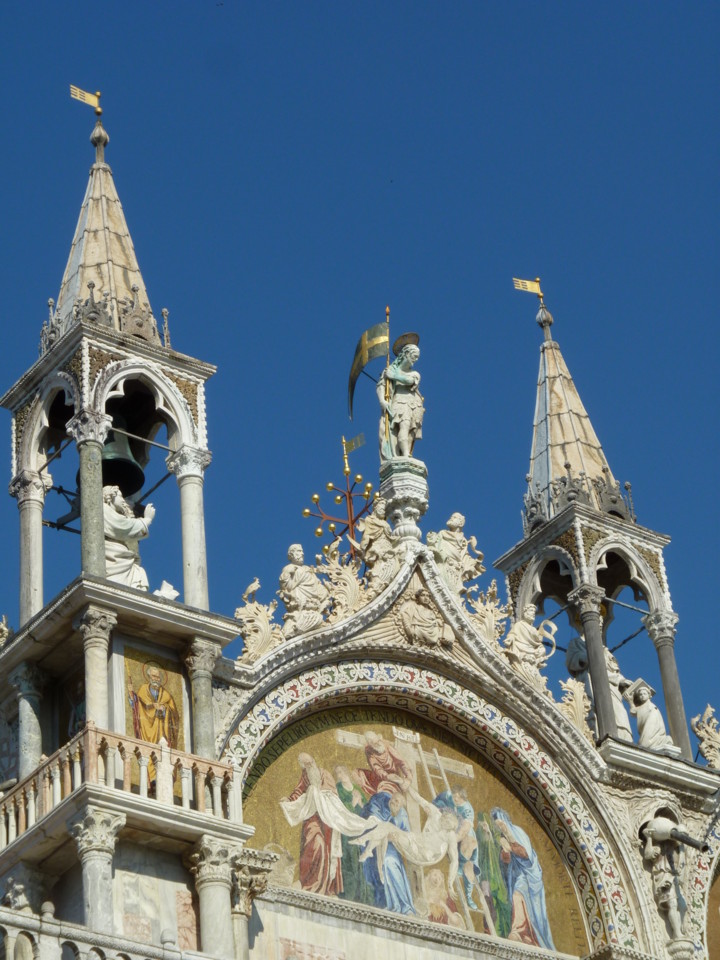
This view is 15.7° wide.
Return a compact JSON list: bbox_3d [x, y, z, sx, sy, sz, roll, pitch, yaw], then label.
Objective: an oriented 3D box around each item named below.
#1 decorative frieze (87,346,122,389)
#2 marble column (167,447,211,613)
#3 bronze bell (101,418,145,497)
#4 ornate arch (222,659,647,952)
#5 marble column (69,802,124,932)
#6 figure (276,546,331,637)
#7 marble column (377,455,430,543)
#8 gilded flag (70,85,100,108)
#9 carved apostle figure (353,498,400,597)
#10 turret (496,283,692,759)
[{"bbox_3d":[-3.298,-1.417,33.795,0.520,0.750,0.100,19,-41,-31],"label":"decorative frieze"},{"bbox_3d":[-2.130,0.753,33.426,0.430,2.520,0.430,19,-41,-31],"label":"marble column"},{"bbox_3d":[-3.303,-0.414,34.407,0.900,0.970,0.900,-4,-34,-2],"label":"bronze bell"},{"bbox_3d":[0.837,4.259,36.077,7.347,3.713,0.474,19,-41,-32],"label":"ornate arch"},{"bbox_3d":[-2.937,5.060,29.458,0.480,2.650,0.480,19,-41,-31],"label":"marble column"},{"bbox_3d":[-0.813,1.517,36.130,0.671,1.382,0.490,19,-41,-32],"label":"figure"},{"bbox_3d":[0.656,0.301,38.385,0.648,1.161,0.648,19,-41,-32],"label":"marble column"},{"bbox_3d":[-4.180,-5.839,39.658,0.498,0.253,0.040,19,-41,-32],"label":"gilded flag"},{"bbox_3d":[0.242,0.942,37.573,0.616,1.635,0.490,19,-41,-32],"label":"carved apostle figure"},{"bbox_3d":[3.279,0.521,39.465,1.920,8.900,1.950,19,-41,-31],"label":"turret"}]

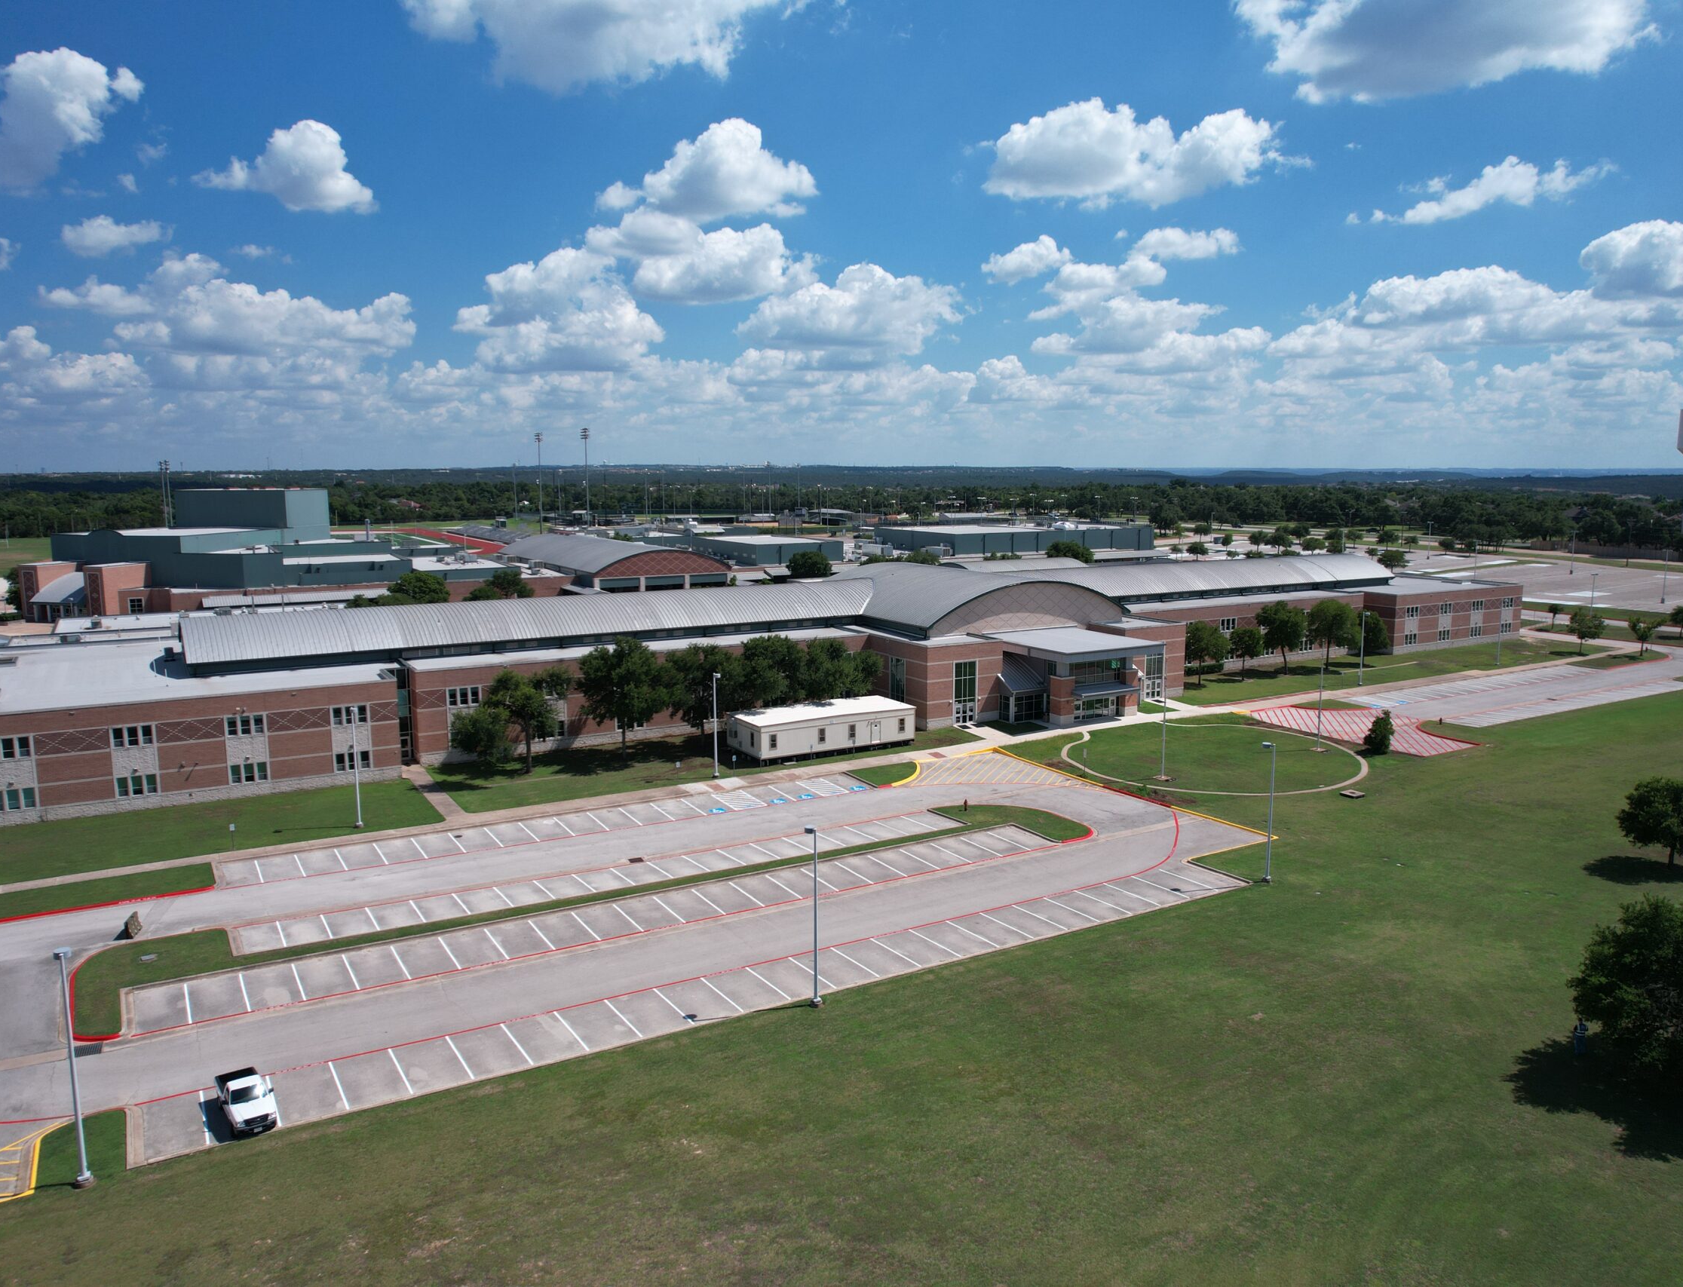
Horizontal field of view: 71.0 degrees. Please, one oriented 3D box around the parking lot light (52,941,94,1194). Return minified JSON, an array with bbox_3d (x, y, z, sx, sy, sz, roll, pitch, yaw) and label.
[{"bbox_3d":[-29.910,16.580,45.980,0.620,9.500,1.200,-5,10,-30],"label":"parking lot light"}]

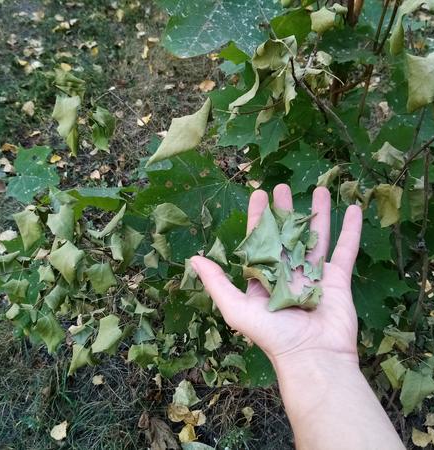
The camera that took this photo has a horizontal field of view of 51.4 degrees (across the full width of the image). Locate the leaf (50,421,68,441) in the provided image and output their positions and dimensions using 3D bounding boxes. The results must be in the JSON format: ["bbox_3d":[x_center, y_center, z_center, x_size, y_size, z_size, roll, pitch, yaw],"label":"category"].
[{"bbox_3d":[-0.378,0.498,1.094,0.039,0.018,0.045,24,59,15],"label":"leaf"}]

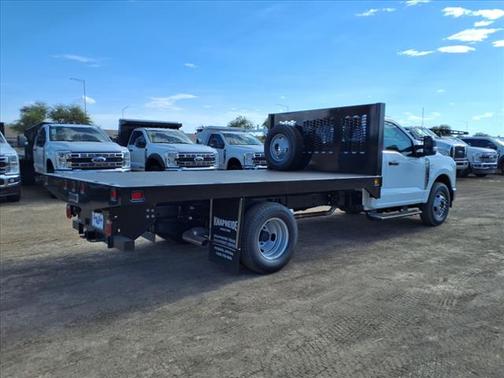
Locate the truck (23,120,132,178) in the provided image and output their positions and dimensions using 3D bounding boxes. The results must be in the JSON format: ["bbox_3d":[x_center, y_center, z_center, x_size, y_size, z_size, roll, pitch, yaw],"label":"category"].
[{"bbox_3d":[-6.152,-1.134,13.010,2.350,2.120,6.400,-4,8,-40],"label":"truck"}]

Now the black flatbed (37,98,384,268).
[{"bbox_3d":[-0.361,-0.260,5.262,3.860,1.880,2.380,-4,8,-40],"label":"black flatbed"}]

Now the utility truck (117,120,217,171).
[{"bbox_3d":[-3.768,-1.434,15.078,2.350,2.350,6.400,-4,8,-40],"label":"utility truck"}]

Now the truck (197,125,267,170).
[{"bbox_3d":[-1.369,-1.562,16.955,2.300,2.280,6.400,-4,8,-40],"label":"truck"}]

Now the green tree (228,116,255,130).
[{"bbox_3d":[-1.346,-6.785,51.575,3.800,5.380,3.800,1,6,0],"label":"green tree"}]

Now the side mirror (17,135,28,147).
[{"bbox_3d":[-6.468,-1.375,11.107,0.250,0.330,0.160,-4,8,-40],"label":"side mirror"}]

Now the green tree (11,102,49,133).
[{"bbox_3d":[-22.456,-5.905,39.633,3.800,5.530,3.800,1,6,0],"label":"green tree"}]

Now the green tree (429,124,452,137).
[{"bbox_3d":[28.872,-7.118,59.537,3.800,5.240,3.800,1,6,0],"label":"green tree"}]

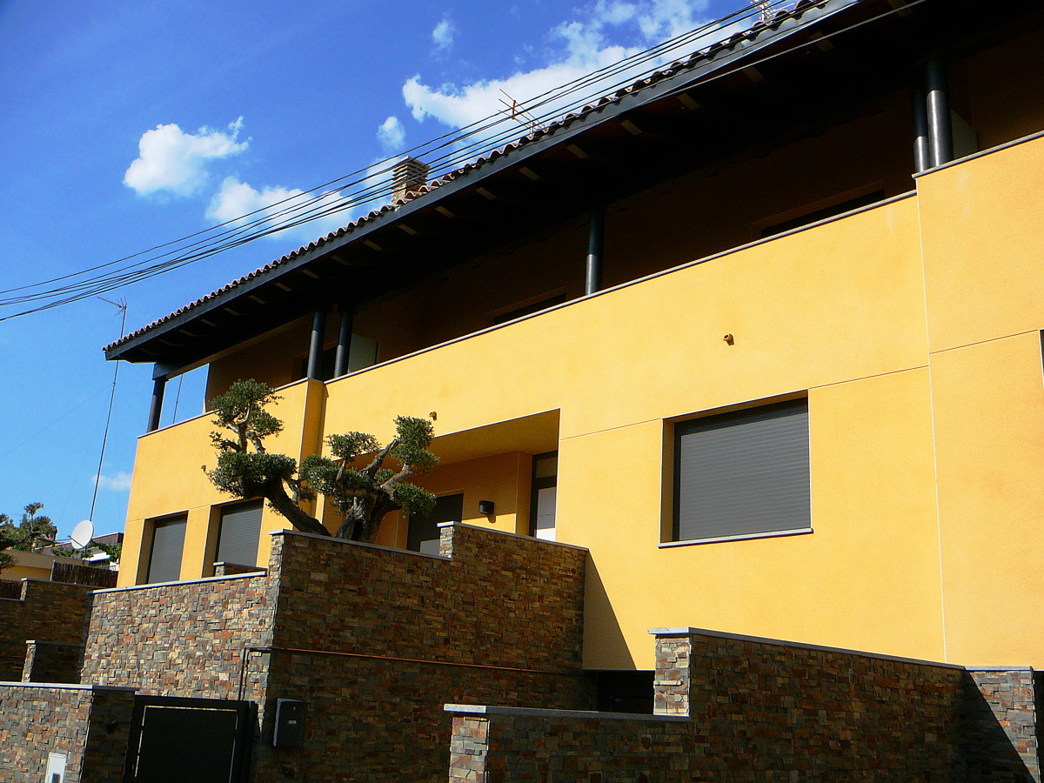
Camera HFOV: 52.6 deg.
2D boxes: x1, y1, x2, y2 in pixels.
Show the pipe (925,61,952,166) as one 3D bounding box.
[{"bbox_3d":[3.743,-2.476,9.501,0.189,1.183,0.189,18,-22,-40],"label":"pipe"}]

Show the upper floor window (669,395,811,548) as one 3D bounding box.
[{"bbox_3d":[2.280,0.838,10.787,0.120,1.346,1.797,18,-22,-40],"label":"upper floor window"}]

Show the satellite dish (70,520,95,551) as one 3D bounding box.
[{"bbox_3d":[-11.249,3.683,27.000,0.740,0.800,0.350,-5,-18,25],"label":"satellite dish"}]

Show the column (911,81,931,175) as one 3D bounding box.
[{"bbox_3d":[3.853,-2.432,10.077,0.200,1.188,0.200,18,-22,-40],"label":"column"}]

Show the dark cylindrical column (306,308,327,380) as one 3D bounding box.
[{"bbox_3d":[-3.237,-0.718,16.700,0.189,1.197,0.189,3,-17,1],"label":"dark cylindrical column"}]

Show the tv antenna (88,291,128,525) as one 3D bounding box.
[{"bbox_3d":[-11.621,0.543,28.764,0.400,6.680,1.100,-8,-20,32],"label":"tv antenna"}]

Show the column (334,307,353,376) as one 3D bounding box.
[{"bbox_3d":[-2.802,-0.705,16.623,0.189,1.173,0.189,18,-22,-40],"label":"column"}]

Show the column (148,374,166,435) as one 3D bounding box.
[{"bbox_3d":[-7.381,0.282,21.343,0.200,1.154,0.200,18,-22,-40],"label":"column"}]

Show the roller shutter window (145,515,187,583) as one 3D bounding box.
[{"bbox_3d":[-6.470,2.984,19.462,0.120,1.361,1.718,18,-22,-40],"label":"roller shutter window"}]

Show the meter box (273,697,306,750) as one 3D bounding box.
[{"bbox_3d":[-1.977,2.811,8.942,0.257,0.381,0.085,18,-22,-40],"label":"meter box"}]

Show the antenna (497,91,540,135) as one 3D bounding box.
[{"bbox_3d":[-0.048,-4.438,16.800,0.380,0.450,1.000,-10,-21,36],"label":"antenna"}]

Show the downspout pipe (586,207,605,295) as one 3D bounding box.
[{"bbox_3d":[0.885,-1.641,12.822,0.189,1.181,0.189,3,-17,1],"label":"downspout pipe"}]

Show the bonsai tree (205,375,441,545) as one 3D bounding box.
[{"bbox_3d":[-2.052,0.886,10.800,2.300,2.000,1.600,6,-17,-10],"label":"bonsai tree"}]

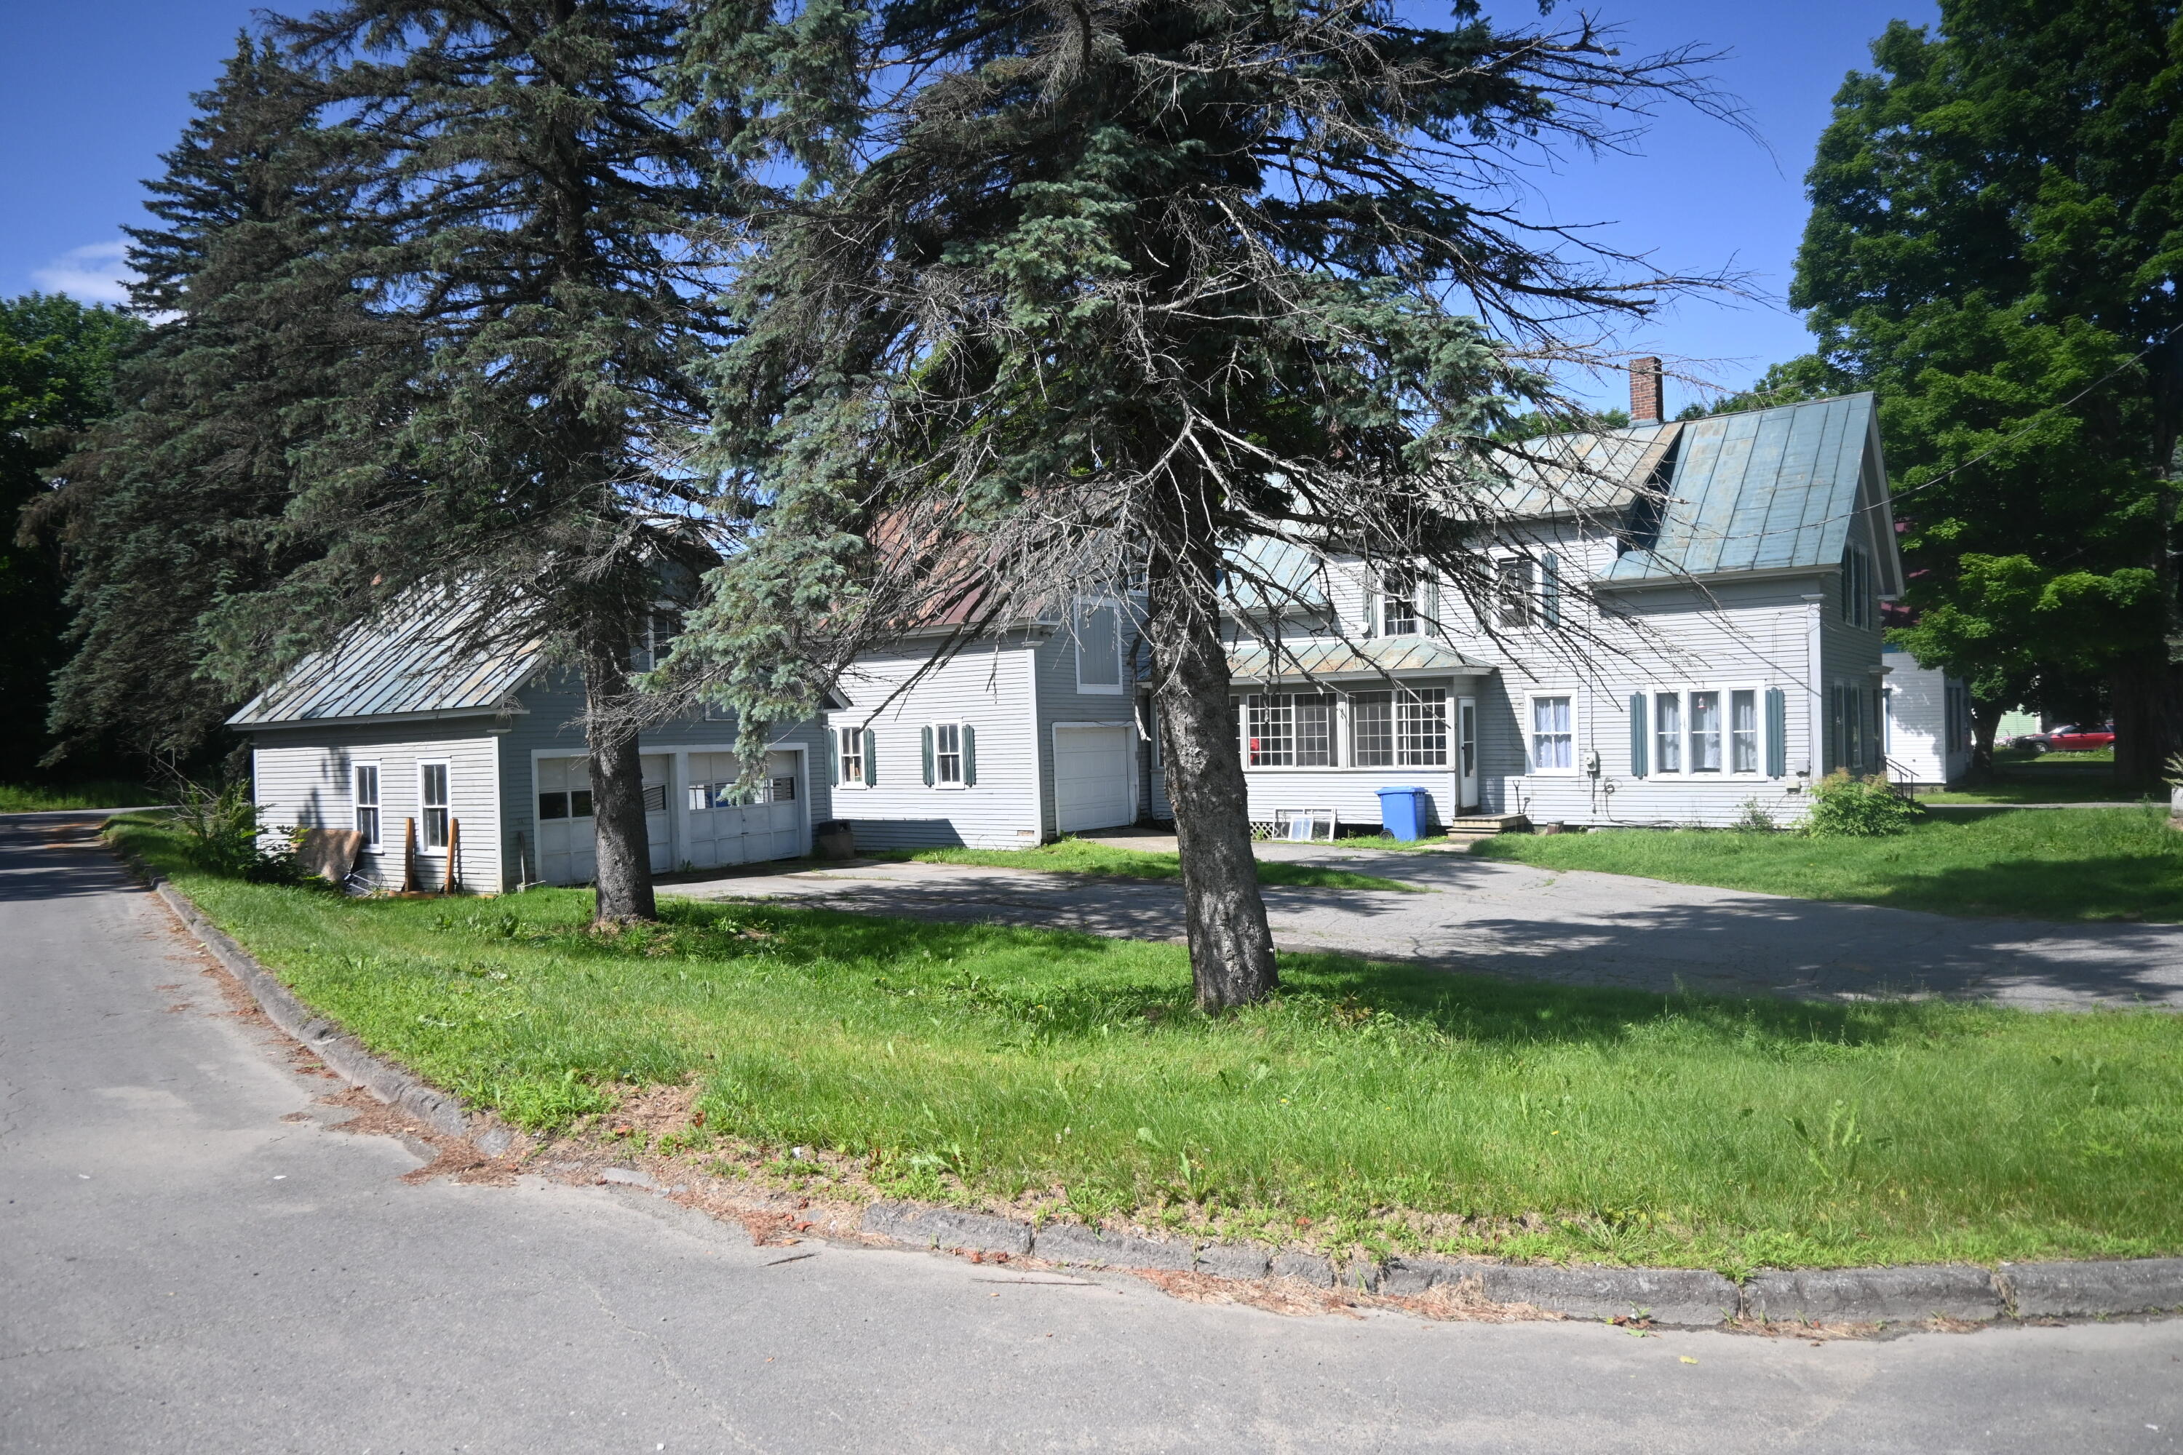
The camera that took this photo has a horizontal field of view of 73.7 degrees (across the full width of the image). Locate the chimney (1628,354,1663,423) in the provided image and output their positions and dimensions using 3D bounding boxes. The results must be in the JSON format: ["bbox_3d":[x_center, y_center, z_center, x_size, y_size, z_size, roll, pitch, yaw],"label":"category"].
[{"bbox_3d":[11.490,-6.960,30.100,0.490,1.370,0.490,-2,0,38],"label":"chimney"}]

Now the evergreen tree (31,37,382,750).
[{"bbox_3d":[-20.500,-6.700,34.500,9.000,19.300,9.000,-2,0,0],"label":"evergreen tree"}]

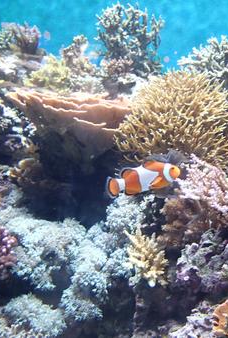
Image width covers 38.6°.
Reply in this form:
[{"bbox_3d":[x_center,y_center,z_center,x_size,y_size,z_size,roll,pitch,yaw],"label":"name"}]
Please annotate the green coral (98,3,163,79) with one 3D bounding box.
[{"bbox_3d":[0.042,-0.327,0.820,0.161,0.170,0.130,0,14,0],"label":"green coral"}]

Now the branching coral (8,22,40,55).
[{"bbox_3d":[-0.239,-0.345,0.860,0.082,0.073,0.080,0,14,0],"label":"branching coral"}]

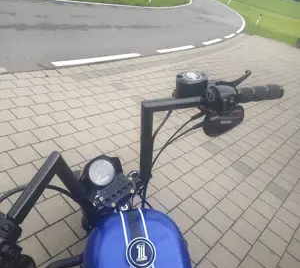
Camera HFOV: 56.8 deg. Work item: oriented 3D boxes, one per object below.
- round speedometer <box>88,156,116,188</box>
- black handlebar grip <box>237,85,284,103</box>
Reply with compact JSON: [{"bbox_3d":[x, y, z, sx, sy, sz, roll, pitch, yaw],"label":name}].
[{"bbox_3d":[-0.156,0.120,0.868,0.090,0.045,0.090,-27,92,-23],"label":"round speedometer"},{"bbox_3d":[0.289,-0.105,0.720,0.135,0.037,0.037,-6,35,-12],"label":"black handlebar grip"}]

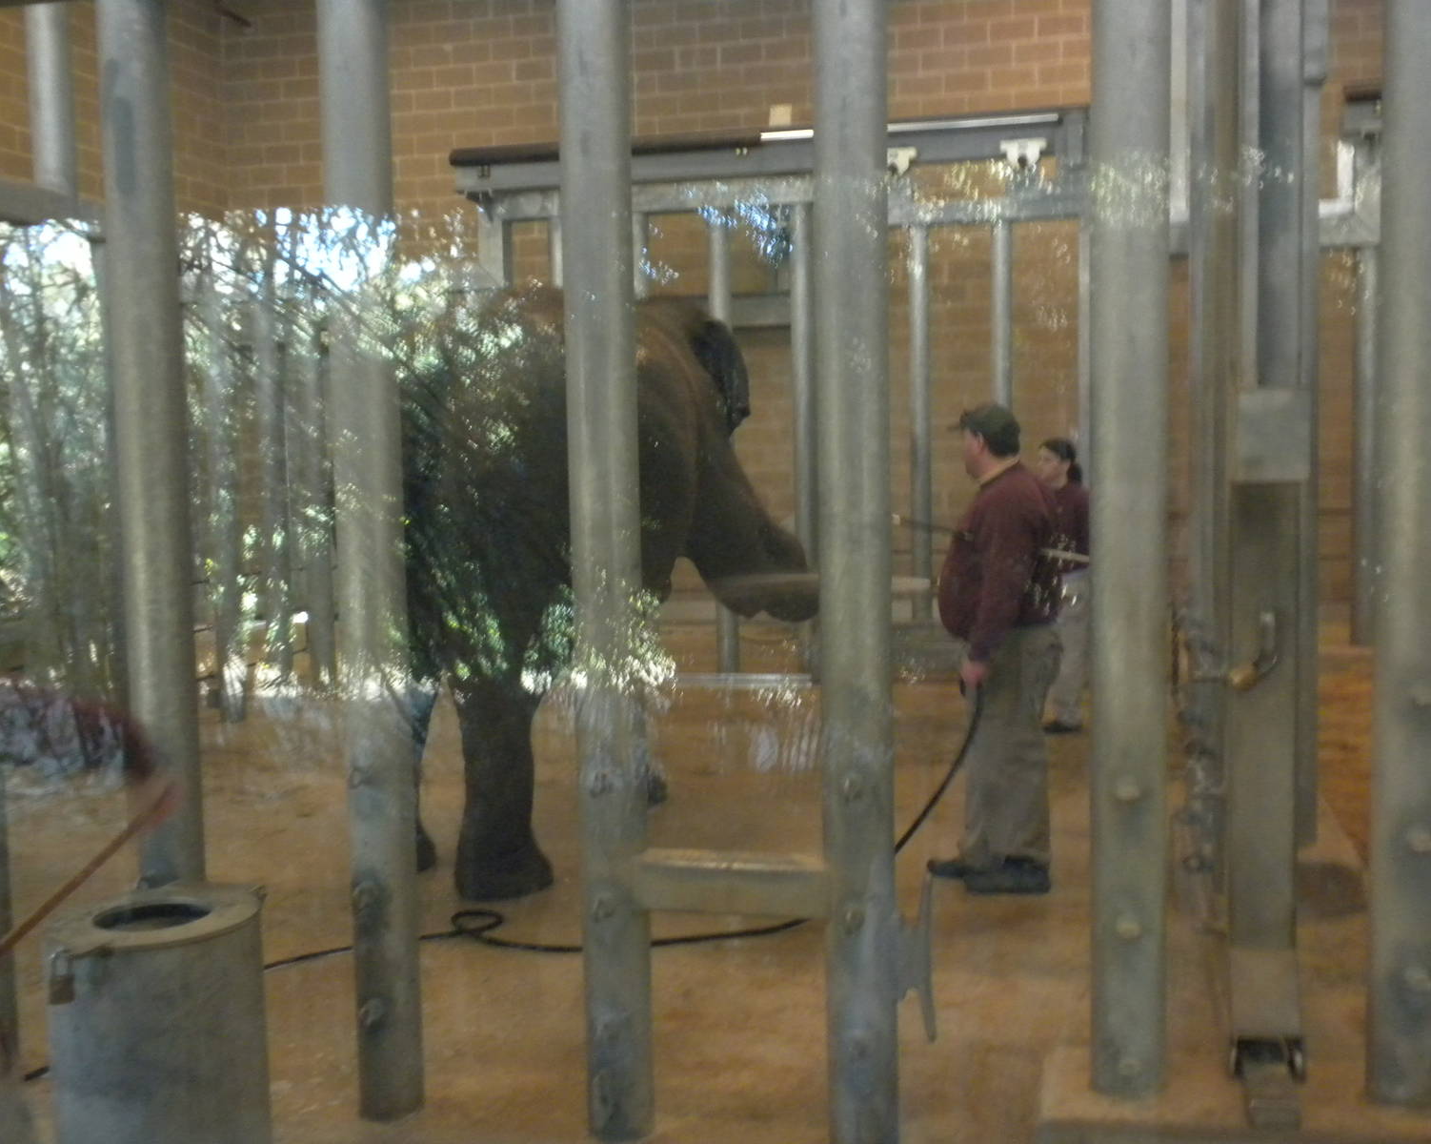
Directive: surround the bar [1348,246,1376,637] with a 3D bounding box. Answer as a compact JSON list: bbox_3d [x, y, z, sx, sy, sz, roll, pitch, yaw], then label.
[{"bbox_3d":[4.296,-0.831,10.787,0.165,2.650,0.165,0,5,13],"label":"bar"}]

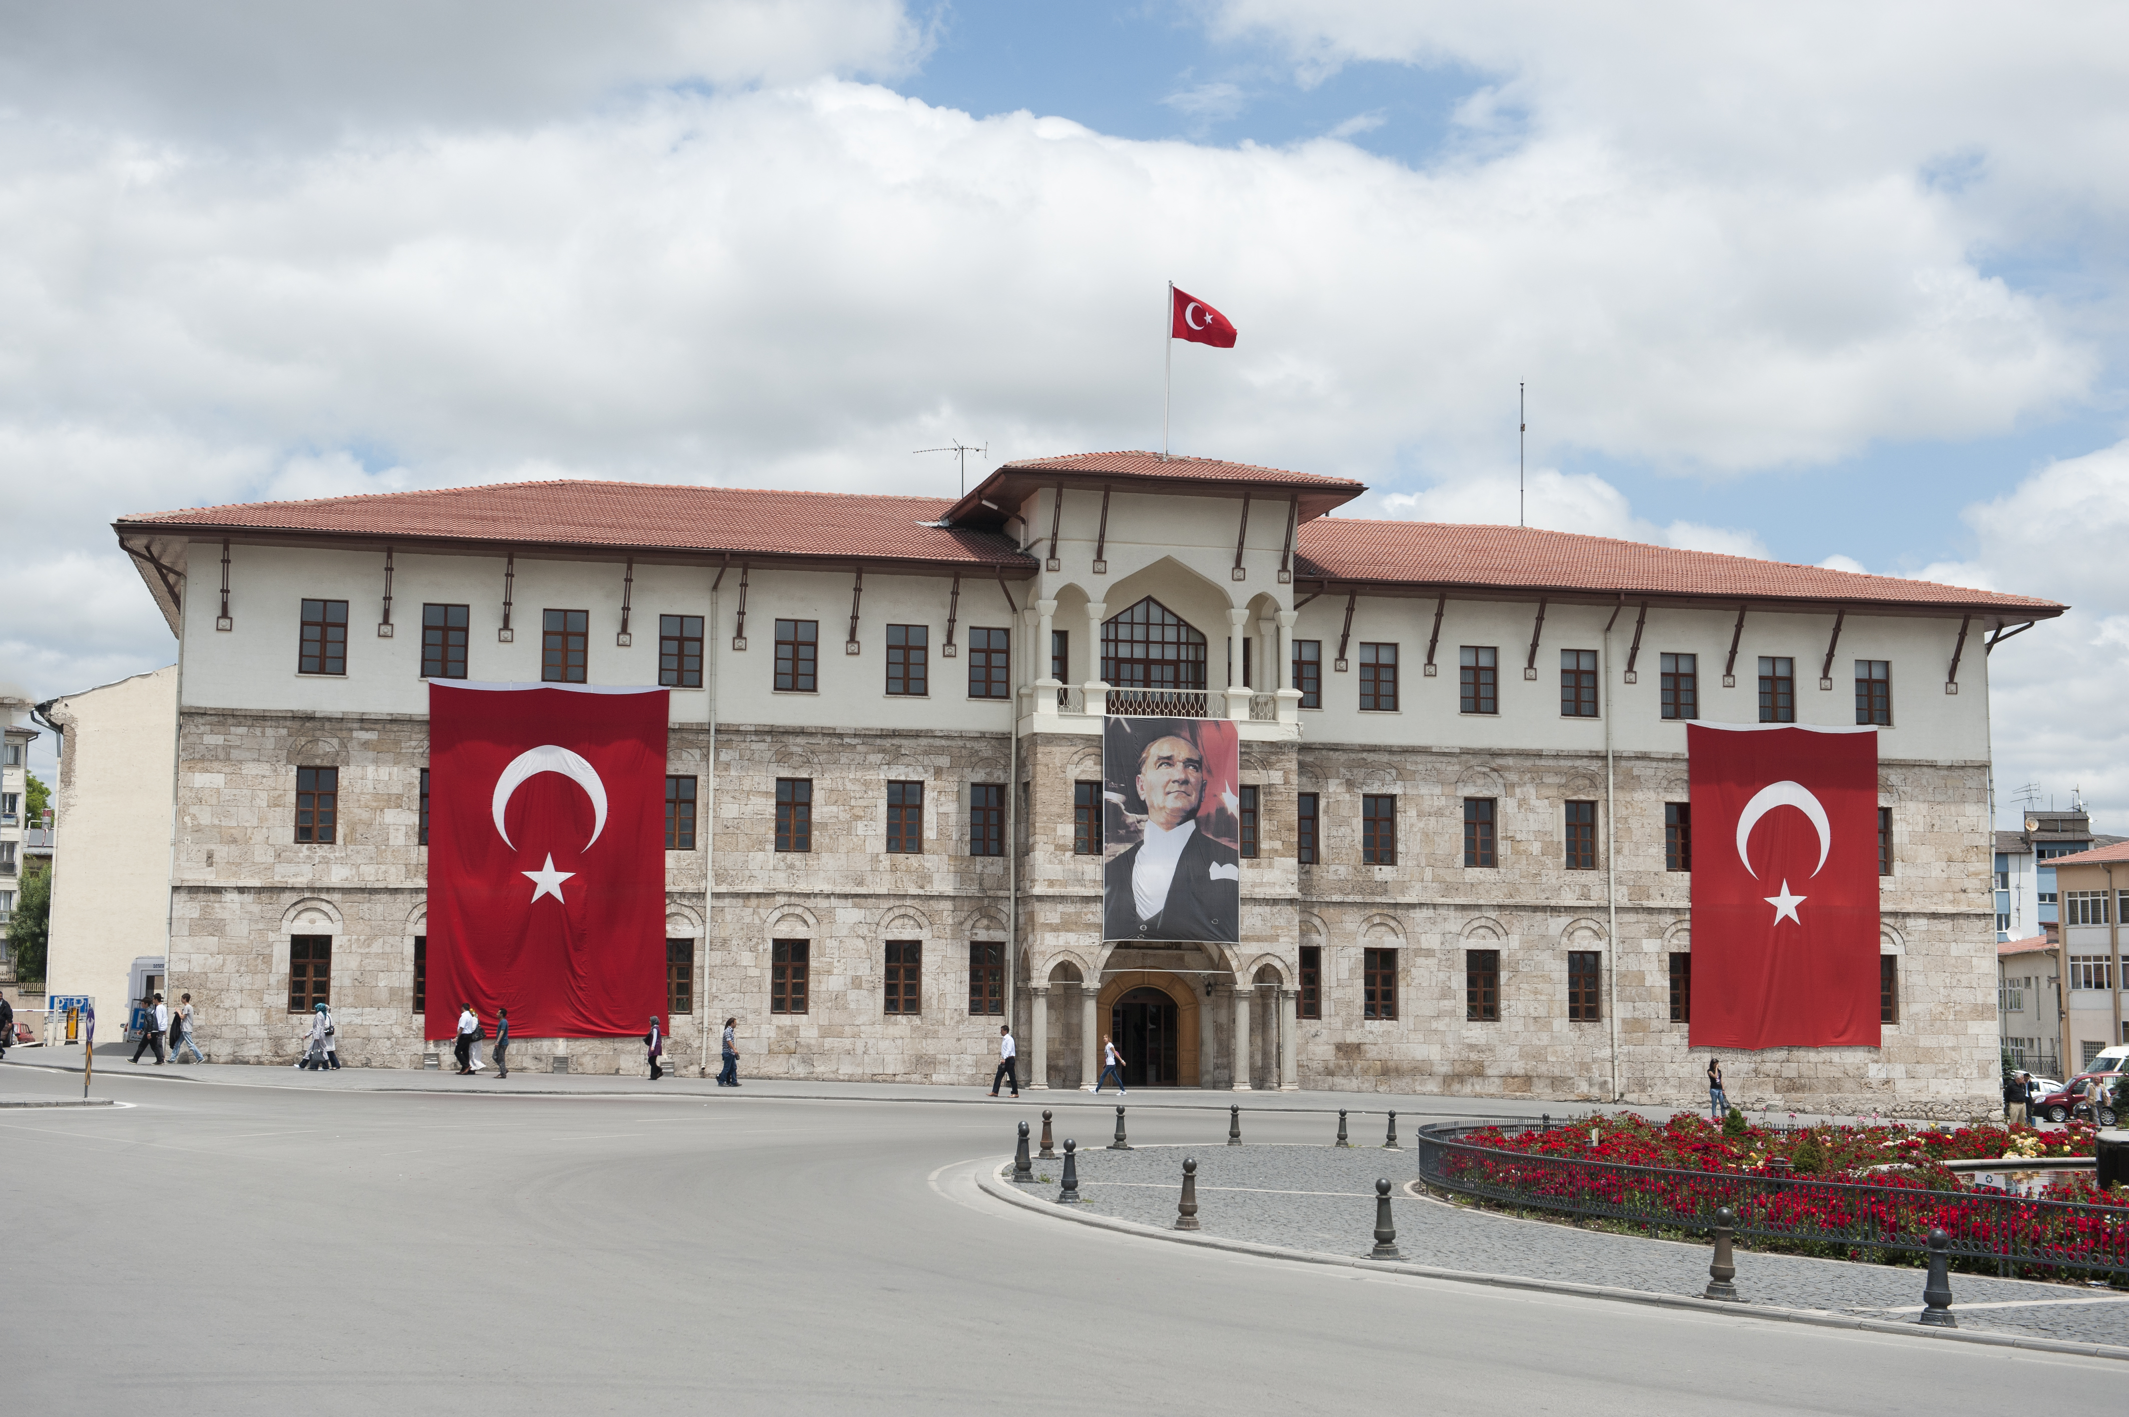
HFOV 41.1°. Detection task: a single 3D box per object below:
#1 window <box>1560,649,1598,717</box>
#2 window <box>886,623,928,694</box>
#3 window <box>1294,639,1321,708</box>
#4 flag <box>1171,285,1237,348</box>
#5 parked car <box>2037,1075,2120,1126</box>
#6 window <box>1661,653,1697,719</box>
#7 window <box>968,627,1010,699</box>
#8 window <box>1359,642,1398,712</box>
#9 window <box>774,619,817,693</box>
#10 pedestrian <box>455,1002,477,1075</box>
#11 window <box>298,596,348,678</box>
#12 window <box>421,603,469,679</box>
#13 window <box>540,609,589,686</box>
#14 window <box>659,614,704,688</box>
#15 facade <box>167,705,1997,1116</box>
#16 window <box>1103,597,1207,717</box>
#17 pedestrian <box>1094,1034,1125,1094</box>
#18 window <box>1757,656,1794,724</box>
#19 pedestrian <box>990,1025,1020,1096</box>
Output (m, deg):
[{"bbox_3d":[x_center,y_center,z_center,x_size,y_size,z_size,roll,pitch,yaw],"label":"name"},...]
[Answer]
[{"bbox_3d":[14.500,-0.693,79.729,1.135,1.888,0.150,2,-7,-13],"label":"window"},{"bbox_3d":[-4.209,-1.288,76.138,1.111,1.875,0.180,2,-6,-13],"label":"window"},{"bbox_3d":[6.577,-0.942,78.615,1.120,1.891,0.180,2,-6,-13],"label":"window"},{"bbox_3d":[3.884,-10.885,78.860,1.720,1.680,0.350,0,-7,6],"label":"flag"},{"bbox_3d":[34.877,13.287,96.800,4.050,1.770,1.730,0,-7,6],"label":"parked car"},{"bbox_3d":[17.595,-0.624,81.150,1.085,1.848,0.180,2,-6,-13],"label":"window"},{"bbox_3d":[-2.013,-1.223,76.643,1.103,1.892,0.180,2,-6,-13],"label":"window"},{"bbox_3d":[8.705,-0.861,78.383,1.135,1.888,0.150,2,-7,-13],"label":"window"},{"bbox_3d":[-7.052,-1.386,74.734,1.135,1.888,0.150,2,-7,-13],"label":"window"},{"bbox_3d":[-14.861,8.206,70.402,0.520,1.770,0.500,2,-7,-13],"label":"pedestrian"},{"bbox_3d":[-18.986,-1.824,72.751,1.163,1.888,0.180,2,-6,-13],"label":"window"},{"bbox_3d":[-16.009,-1.735,73.435,1.159,1.910,0.180,2,-6,-13],"label":"window"},{"bbox_3d":[-12.903,-1.613,73.382,1.135,1.888,0.150,2,-7,-13],"label":"window"},{"bbox_3d":[-10.078,-1.511,74.794,1.150,1.887,0.180,2,-6,-13],"label":"window"},{"bbox_3d":[2.570,5.664,75.856,50.800,10.171,3.000,2,-6,-13],"label":"facade"},{"bbox_3d":[2.325,-1.337,77.698,3.261,3.476,0.200,2,-6,-13],"label":"window"},{"bbox_3d":[1.120,8.947,71.300,0.850,1.512,0.500,2,-6,-13],"label":"pedestrian"},{"bbox_3d":[20.387,-0.520,81.095,1.135,1.888,0.150,2,-7,-13],"label":"window"},{"bbox_3d":[-1.479,8.672,69.675,0.750,1.791,0.500,2,-7,-13],"label":"pedestrian"}]

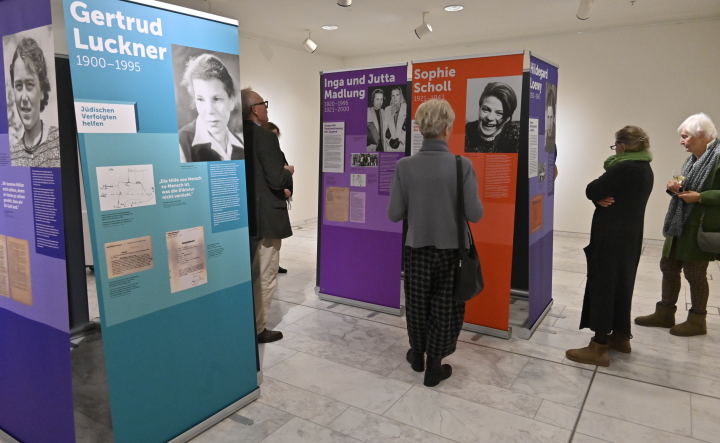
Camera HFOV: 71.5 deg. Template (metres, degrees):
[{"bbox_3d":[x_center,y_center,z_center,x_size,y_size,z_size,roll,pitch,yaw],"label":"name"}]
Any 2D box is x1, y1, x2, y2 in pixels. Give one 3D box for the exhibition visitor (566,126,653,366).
[{"bbox_3d":[1.680,0.147,3.325,0.480,1.560,0.480,6,11,33],"label":"exhibition visitor"}]

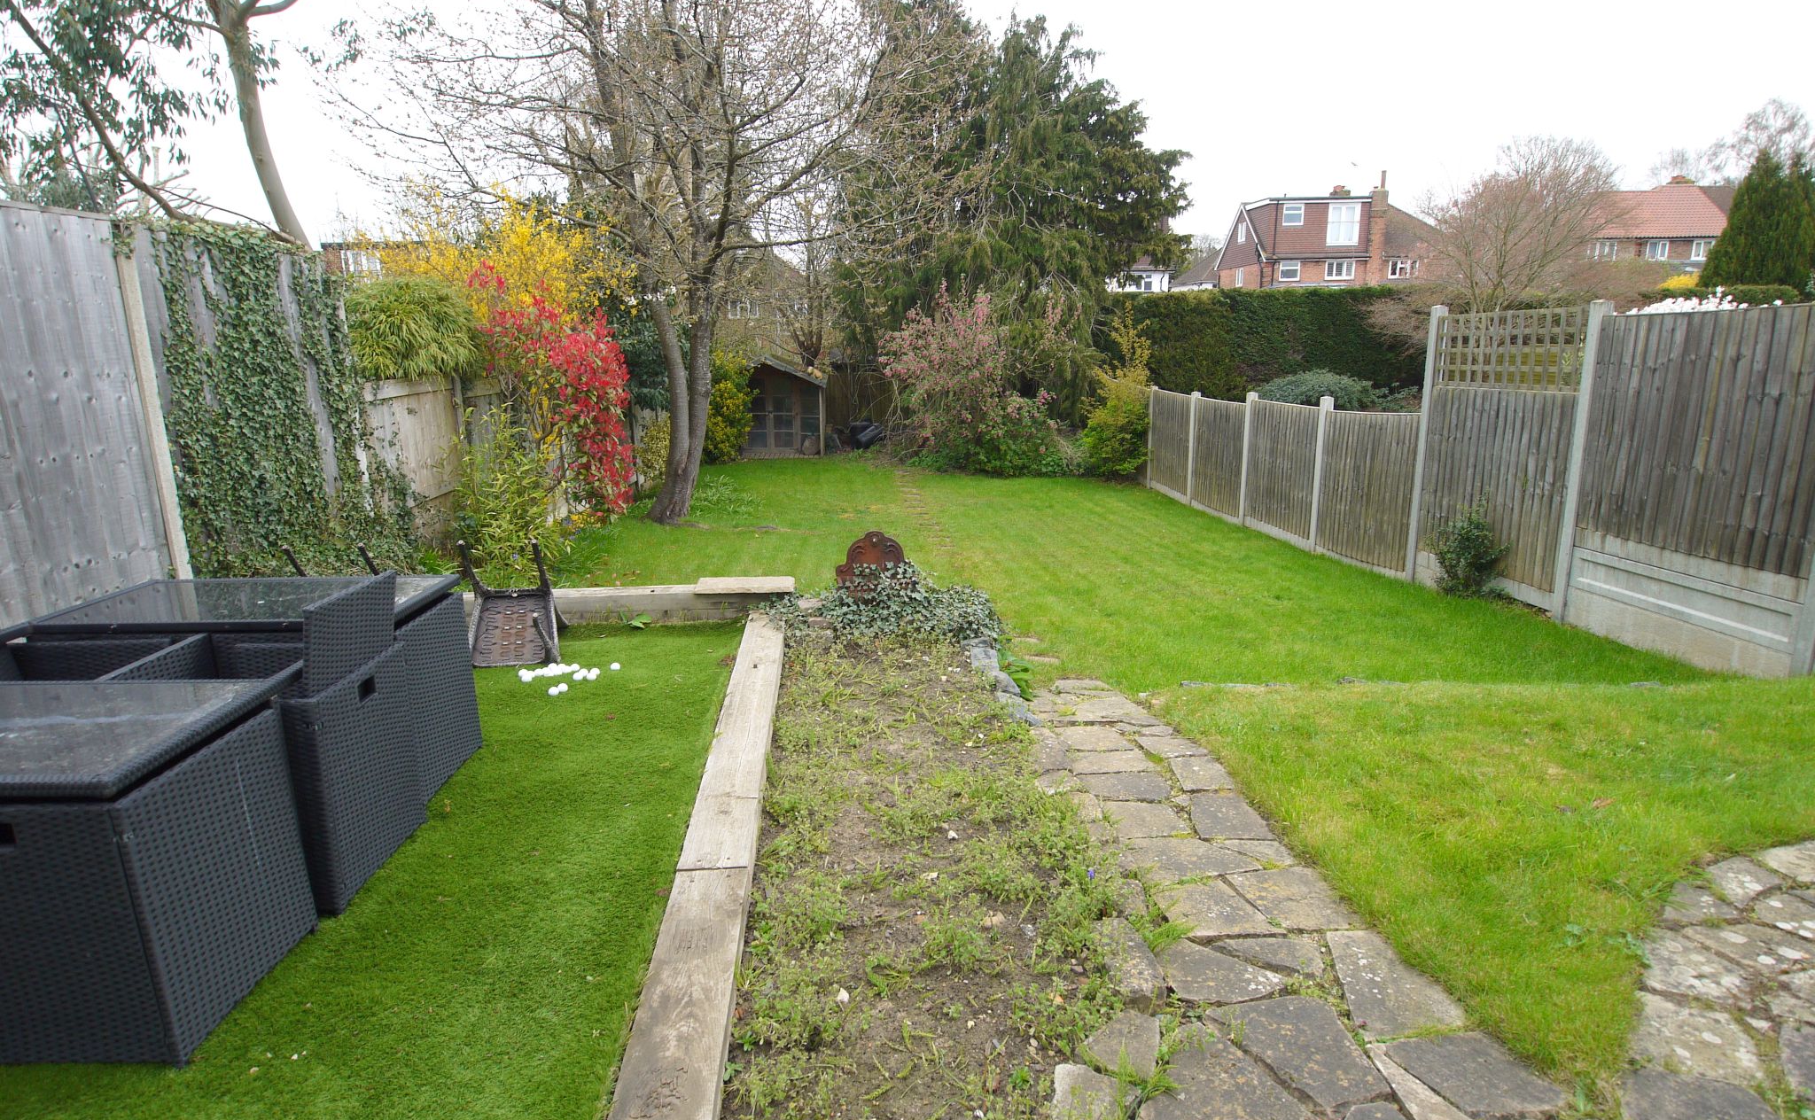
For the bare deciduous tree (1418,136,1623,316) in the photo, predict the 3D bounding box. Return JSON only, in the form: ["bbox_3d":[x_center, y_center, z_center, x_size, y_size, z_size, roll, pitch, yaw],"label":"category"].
[{"bbox_3d":[10.623,-4.540,16.766,3.400,5.502,3.300,6,14,31],"label":"bare deciduous tree"}]

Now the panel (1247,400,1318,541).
[{"bbox_3d":[4.705,-1.166,11.855,0.070,1.587,1.830,-2,12,-5],"label":"panel"}]

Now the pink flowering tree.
[{"bbox_3d":[1.350,-3.564,18.673,3.562,3.556,3.200,-1,12,0],"label":"pink flowering tree"}]

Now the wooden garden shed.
[{"bbox_3d":[-2.992,-3.473,21.227,2.600,2.119,2.200,-2,12,-4],"label":"wooden garden shed"}]

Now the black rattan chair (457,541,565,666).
[{"bbox_3d":[-2.222,0.316,5.323,0.460,0.530,0.820,-2,-33,-2],"label":"black rattan chair"}]

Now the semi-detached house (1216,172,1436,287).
[{"bbox_3d":[22.959,-15.302,50.824,10.800,9.098,8.200,-2,12,-2],"label":"semi-detached house"}]

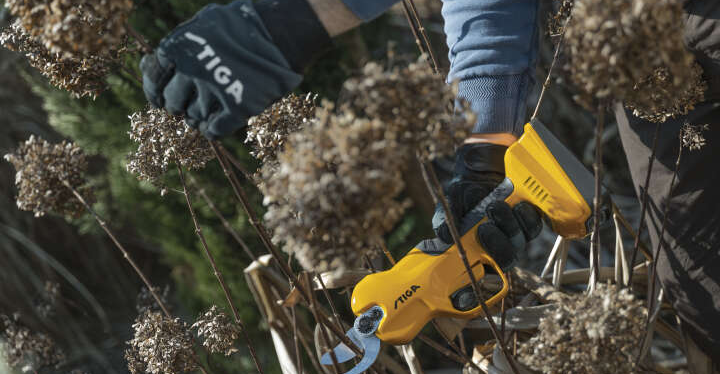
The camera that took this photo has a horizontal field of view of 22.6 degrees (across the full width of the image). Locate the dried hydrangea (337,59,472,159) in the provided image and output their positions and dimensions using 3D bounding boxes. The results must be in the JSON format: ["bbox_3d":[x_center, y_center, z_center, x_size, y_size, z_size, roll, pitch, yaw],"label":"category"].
[{"bbox_3d":[0.039,-0.063,1.530,0.115,0.092,0.112,0,13,0],"label":"dried hydrangea"}]

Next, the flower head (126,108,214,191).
[{"bbox_3d":[-0.189,-0.039,1.790,0.088,0.084,0.085,0,13,0],"label":"flower head"}]

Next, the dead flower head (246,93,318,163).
[{"bbox_3d":[-0.074,-0.054,1.790,0.082,0.078,0.080,0,13,0],"label":"dead flower head"}]

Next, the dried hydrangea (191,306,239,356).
[{"bbox_3d":[-0.145,0.143,1.800,0.048,0.049,0.047,0,13,0],"label":"dried hydrangea"}]

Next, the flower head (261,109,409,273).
[{"bbox_3d":[-0.021,0.004,1.460,0.120,0.127,0.120,0,13,0],"label":"flower head"}]

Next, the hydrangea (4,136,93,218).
[{"bbox_3d":[-0.322,-0.011,1.860,0.090,0.085,0.087,-17,1,0],"label":"hydrangea"}]

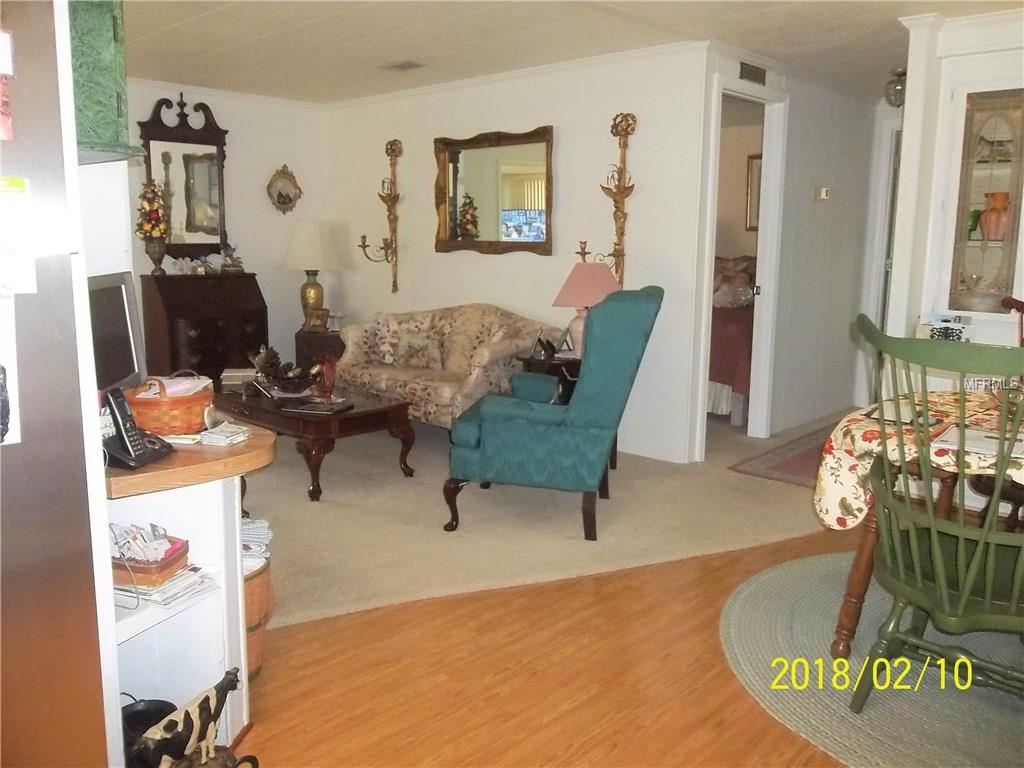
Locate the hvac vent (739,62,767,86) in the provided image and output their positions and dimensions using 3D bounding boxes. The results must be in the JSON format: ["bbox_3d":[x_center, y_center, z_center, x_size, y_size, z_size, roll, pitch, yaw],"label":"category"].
[{"bbox_3d":[1.404,-1.808,4.668,0.020,0.096,0.339,9,12,41],"label":"hvac vent"}]

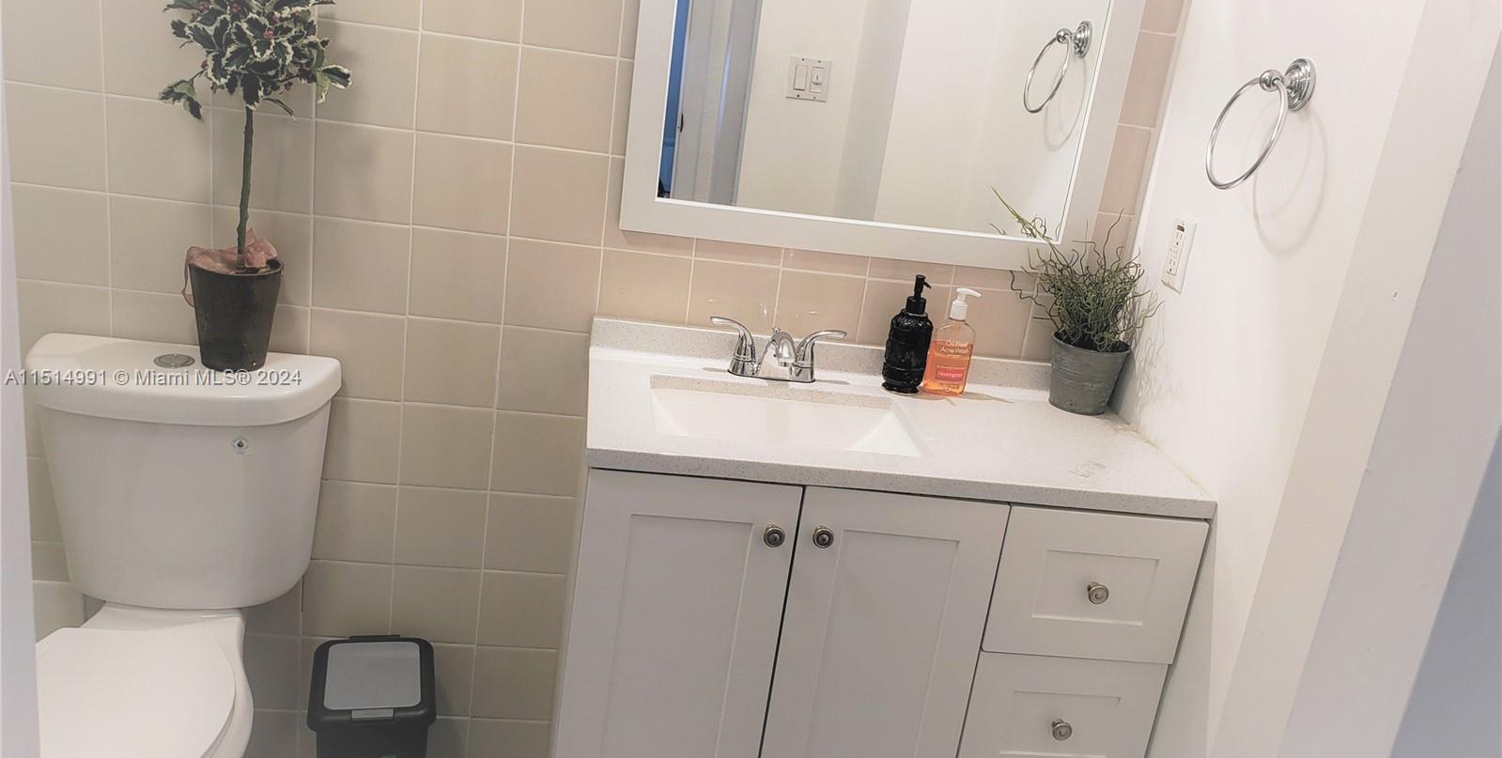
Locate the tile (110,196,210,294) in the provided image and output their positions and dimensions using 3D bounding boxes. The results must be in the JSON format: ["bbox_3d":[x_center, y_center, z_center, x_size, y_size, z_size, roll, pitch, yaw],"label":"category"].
[{"bbox_3d":[-0.948,-0.213,1.819,0.152,0.152,0.010,5,17,-9],"label":"tile"}]

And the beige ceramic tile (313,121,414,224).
[{"bbox_3d":[-0.621,-0.329,1.813,0.151,0.151,0.009,5,17,-9],"label":"beige ceramic tile"}]

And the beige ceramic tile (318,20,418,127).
[{"bbox_3d":[-0.602,-0.477,1.776,0.152,0.152,0.010,5,17,-9],"label":"beige ceramic tile"}]

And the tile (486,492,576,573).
[{"bbox_3d":[-0.399,0.281,2.030,0.150,0.150,0.010,5,17,-9],"label":"tile"}]

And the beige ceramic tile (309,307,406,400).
[{"bbox_3d":[-0.655,-0.036,1.880,0.151,0.150,0.009,5,17,-9],"label":"beige ceramic tile"}]

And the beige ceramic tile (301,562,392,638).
[{"bbox_3d":[-0.726,0.401,2.039,0.152,0.152,0.010,5,17,-10],"label":"beige ceramic tile"}]

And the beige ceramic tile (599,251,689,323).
[{"bbox_3d":[-0.188,-0.141,1.939,0.152,0.152,0.010,5,17,-9],"label":"beige ceramic tile"}]

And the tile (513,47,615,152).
[{"bbox_3d":[-0.294,-0.441,1.796,0.151,0.150,0.009,5,17,-9],"label":"tile"}]

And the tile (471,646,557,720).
[{"bbox_3d":[-0.445,0.575,2.142,0.152,0.152,0.010,5,17,-9],"label":"tile"}]

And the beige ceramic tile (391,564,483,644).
[{"bbox_3d":[-0.576,0.415,2.072,0.152,0.152,0.010,5,17,-9],"label":"beige ceramic tile"}]

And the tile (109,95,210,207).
[{"bbox_3d":[-0.925,-0.357,1.766,0.152,0.152,0.010,5,17,-10],"label":"tile"}]

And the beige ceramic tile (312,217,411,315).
[{"bbox_3d":[-0.643,-0.184,1.862,0.152,0.152,0.010,5,17,-10],"label":"beige ceramic tile"}]

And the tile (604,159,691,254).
[{"bbox_3d":[-0.166,-0.286,1.884,0.151,0.151,0.009,5,17,-9],"label":"tile"}]

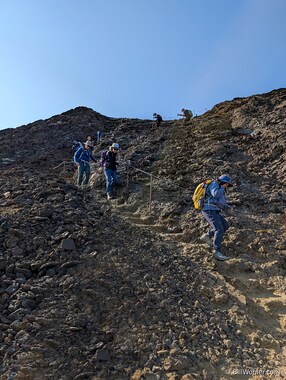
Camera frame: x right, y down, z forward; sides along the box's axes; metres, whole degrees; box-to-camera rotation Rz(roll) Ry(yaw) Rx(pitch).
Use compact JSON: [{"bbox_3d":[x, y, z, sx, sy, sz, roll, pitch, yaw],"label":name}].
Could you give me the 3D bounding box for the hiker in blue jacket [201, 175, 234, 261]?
[{"bbox_3d":[1.351,0.509,4.850,0.580,1.550,0.500,-1,-6,22],"label":"hiker in blue jacket"}]

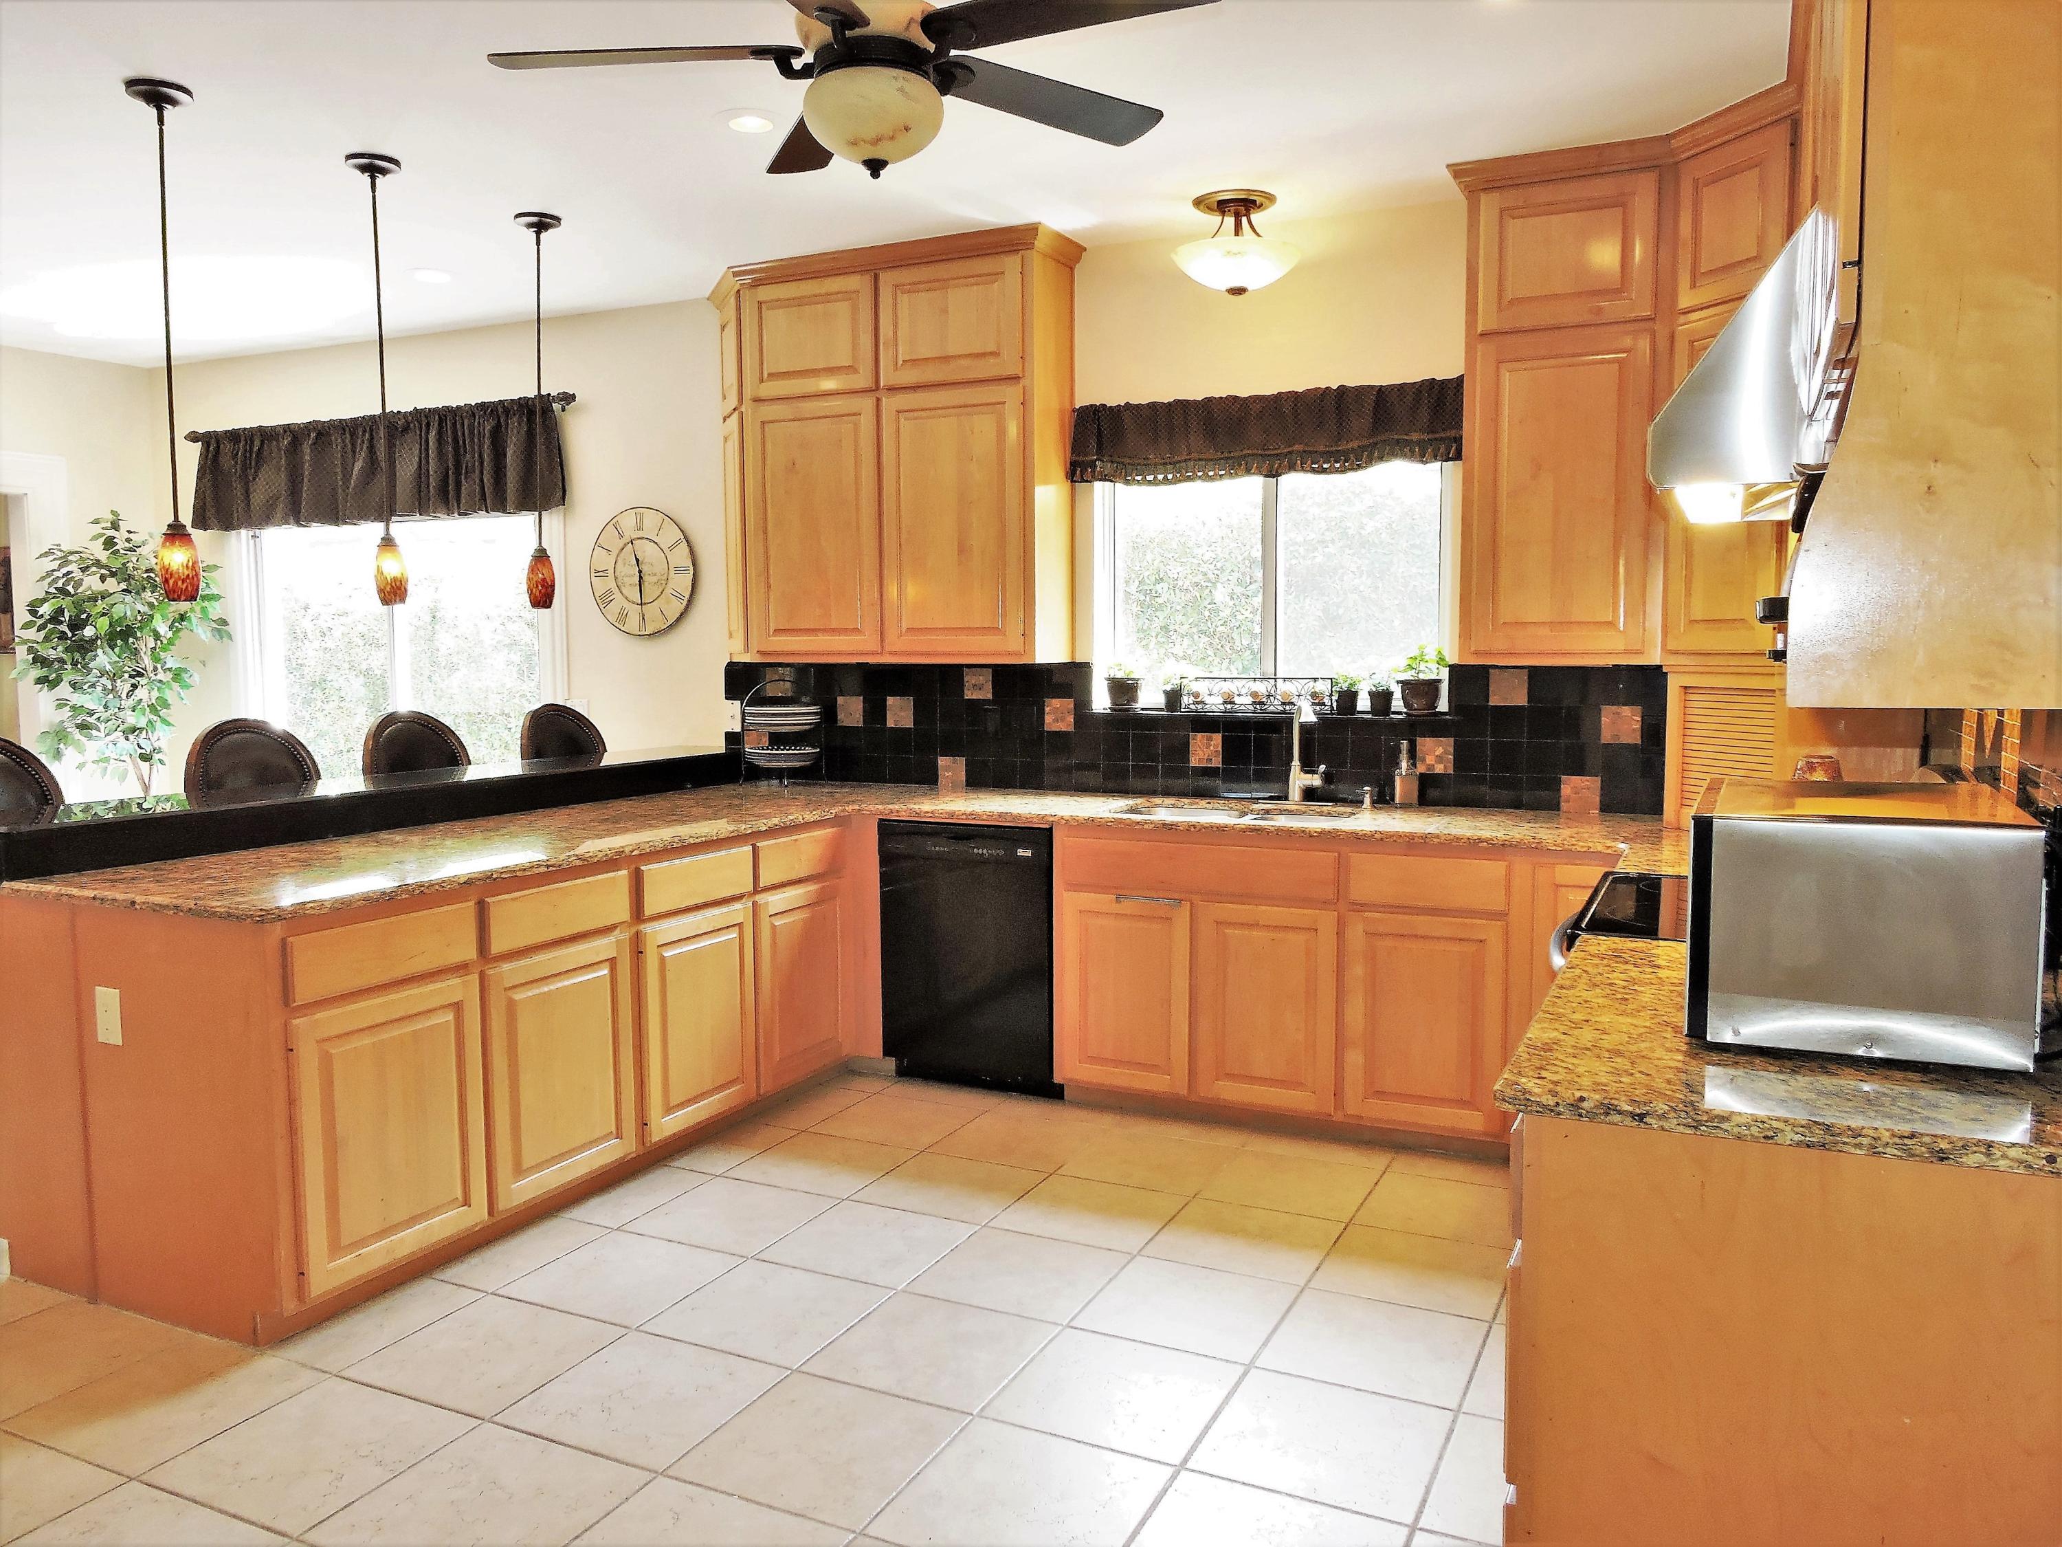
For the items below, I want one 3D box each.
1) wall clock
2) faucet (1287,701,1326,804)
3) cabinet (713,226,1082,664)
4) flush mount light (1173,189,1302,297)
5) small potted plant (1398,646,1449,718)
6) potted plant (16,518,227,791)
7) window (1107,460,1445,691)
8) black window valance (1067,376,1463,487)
[{"bbox_3d":[-1.579,-0.815,5.779,0.530,0.527,0.045,2,5,26],"label":"wall clock"},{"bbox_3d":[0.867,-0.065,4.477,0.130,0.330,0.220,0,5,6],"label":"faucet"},{"bbox_3d":[-0.600,-1.086,5.095,1.605,1.392,0.360,2,5,26],"label":"cabinet"},{"bbox_3d":[0.628,-1.593,4.356,0.405,0.285,0.405,0,5,0],"label":"flush mount light"},{"bbox_3d":[1.231,-0.290,4.491,0.165,0.220,0.160,2,5,26],"label":"small potted plant"},{"bbox_3d":[-4.004,-0.127,6.334,0.970,2.050,0.920,2,5,26],"label":"potted plant"},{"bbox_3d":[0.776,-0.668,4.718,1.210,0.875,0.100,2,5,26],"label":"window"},{"bbox_3d":[0.725,-1.088,4.574,1.340,0.275,0.100,2,5,26],"label":"black window valance"}]

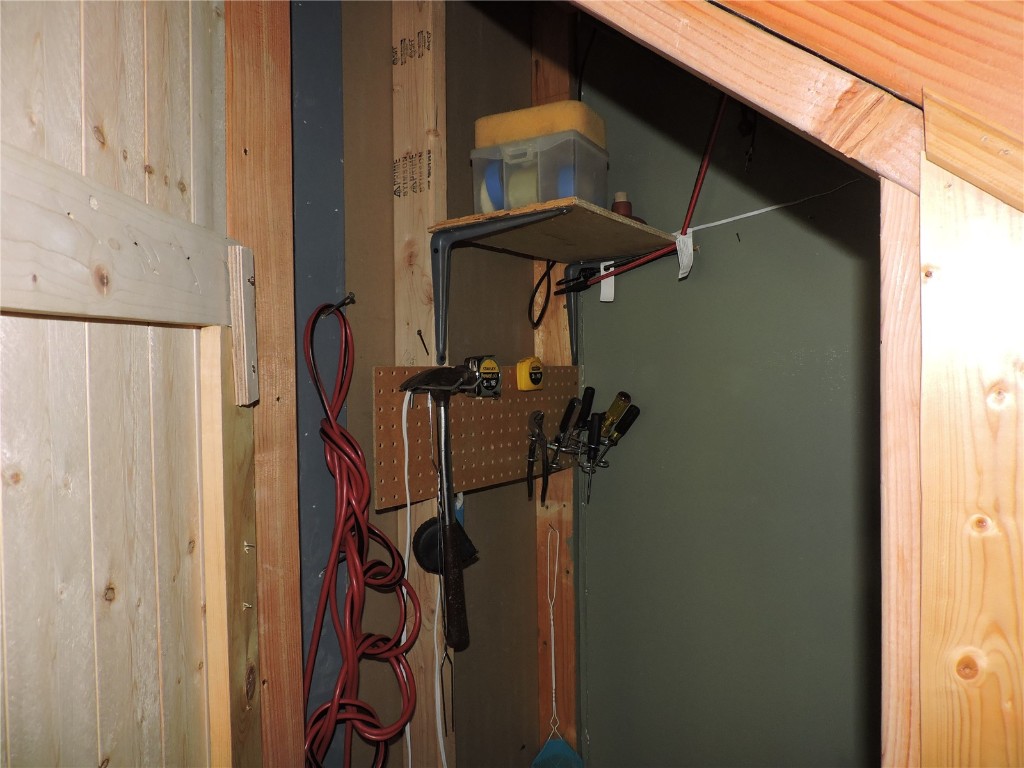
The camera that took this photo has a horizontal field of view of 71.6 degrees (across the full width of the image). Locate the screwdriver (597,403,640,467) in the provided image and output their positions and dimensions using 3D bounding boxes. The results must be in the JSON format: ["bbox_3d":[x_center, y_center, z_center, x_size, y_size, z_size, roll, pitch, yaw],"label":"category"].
[{"bbox_3d":[0.190,0.095,1.280,0.026,0.136,0.026,42,24,28],"label":"screwdriver"}]

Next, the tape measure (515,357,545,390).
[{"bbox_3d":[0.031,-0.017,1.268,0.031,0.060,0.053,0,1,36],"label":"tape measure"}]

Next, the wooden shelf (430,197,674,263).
[{"bbox_3d":[0.104,-0.240,1.177,0.259,0.011,0.430,0,1,36],"label":"wooden shelf"}]

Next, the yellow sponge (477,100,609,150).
[{"bbox_3d":[0.046,-0.393,1.131,0.172,0.051,0.134,0,1,30],"label":"yellow sponge"}]

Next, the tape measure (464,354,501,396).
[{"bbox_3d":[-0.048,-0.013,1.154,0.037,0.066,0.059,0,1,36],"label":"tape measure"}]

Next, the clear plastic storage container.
[{"bbox_3d":[0.046,-0.306,1.133,0.179,0.122,0.138,0,1,30],"label":"clear plastic storage container"}]

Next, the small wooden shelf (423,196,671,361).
[{"bbox_3d":[0.105,-0.140,1.178,0.259,0.212,0.430,0,1,36],"label":"small wooden shelf"}]

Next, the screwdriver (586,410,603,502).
[{"bbox_3d":[0.143,0.132,1.254,0.024,0.163,0.024,9,6,35],"label":"screwdriver"}]

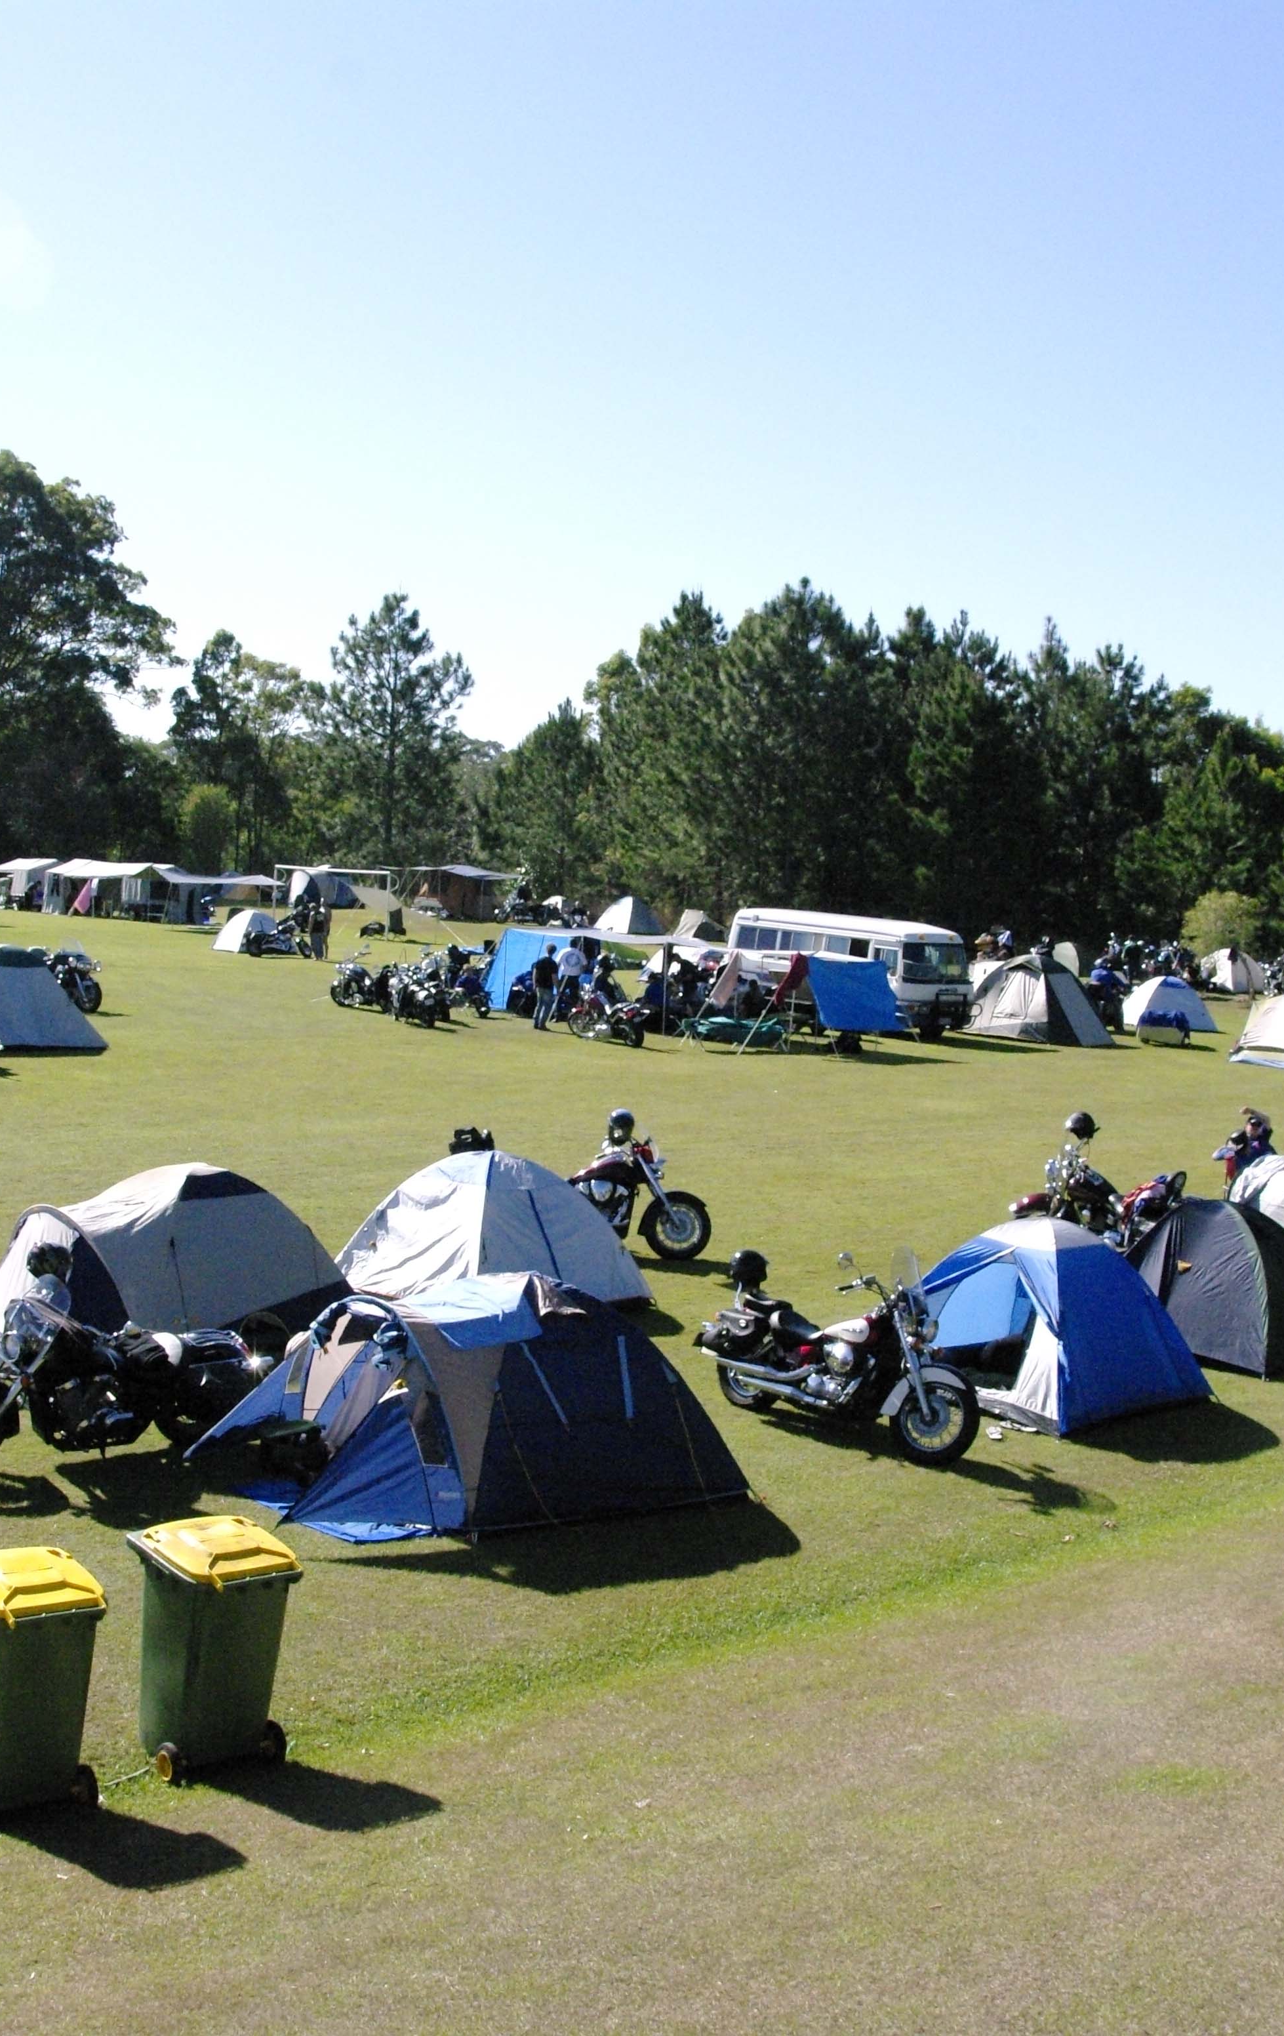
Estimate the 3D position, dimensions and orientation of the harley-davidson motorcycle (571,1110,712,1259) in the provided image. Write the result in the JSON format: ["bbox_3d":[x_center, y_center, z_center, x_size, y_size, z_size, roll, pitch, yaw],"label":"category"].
[{"bbox_3d":[-0.557,1.698,23.419,2.450,1.360,0.900,3,5,3],"label":"harley-davidson motorcycle"}]

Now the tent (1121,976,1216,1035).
[{"bbox_3d":[13.236,-0.408,57.083,2.000,1.350,2.000,2,5,0],"label":"tent"}]

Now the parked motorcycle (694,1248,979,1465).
[{"bbox_3d":[1.442,2.345,16.540,2.420,1.400,0.900,7,6,42],"label":"parked motorcycle"}]

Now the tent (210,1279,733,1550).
[{"bbox_3d":[-1.190,2.464,15.718,3.100,1.400,2.400,0,6,-33],"label":"tent"}]

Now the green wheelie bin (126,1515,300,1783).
[{"bbox_3d":[-1.974,2.873,10.535,0.580,1.060,0.740,0,5,-31],"label":"green wheelie bin"}]

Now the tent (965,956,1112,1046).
[{"bbox_3d":[8.881,-0.498,51.995,2.500,1.800,2.100,8,7,43],"label":"tent"}]

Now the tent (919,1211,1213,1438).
[{"bbox_3d":[3.305,2.364,19.031,2.170,1.460,2.080,-2,7,-44],"label":"tent"}]

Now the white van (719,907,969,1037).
[{"bbox_3d":[4.560,-1.071,51.893,2.030,2.520,6.050,-1,6,-37],"label":"white van"}]

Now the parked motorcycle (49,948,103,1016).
[{"bbox_3d":[-11.621,-0.864,46.432,2.400,1.400,0.900,7,6,43],"label":"parked motorcycle"}]

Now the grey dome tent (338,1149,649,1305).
[{"bbox_3d":[-1.347,1.870,21.078,2.100,1.320,2.100,-1,6,-39],"label":"grey dome tent"}]

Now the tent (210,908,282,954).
[{"bbox_3d":[-11.187,-2.565,66.634,1.850,1.250,1.850,0,6,-33],"label":"tent"}]

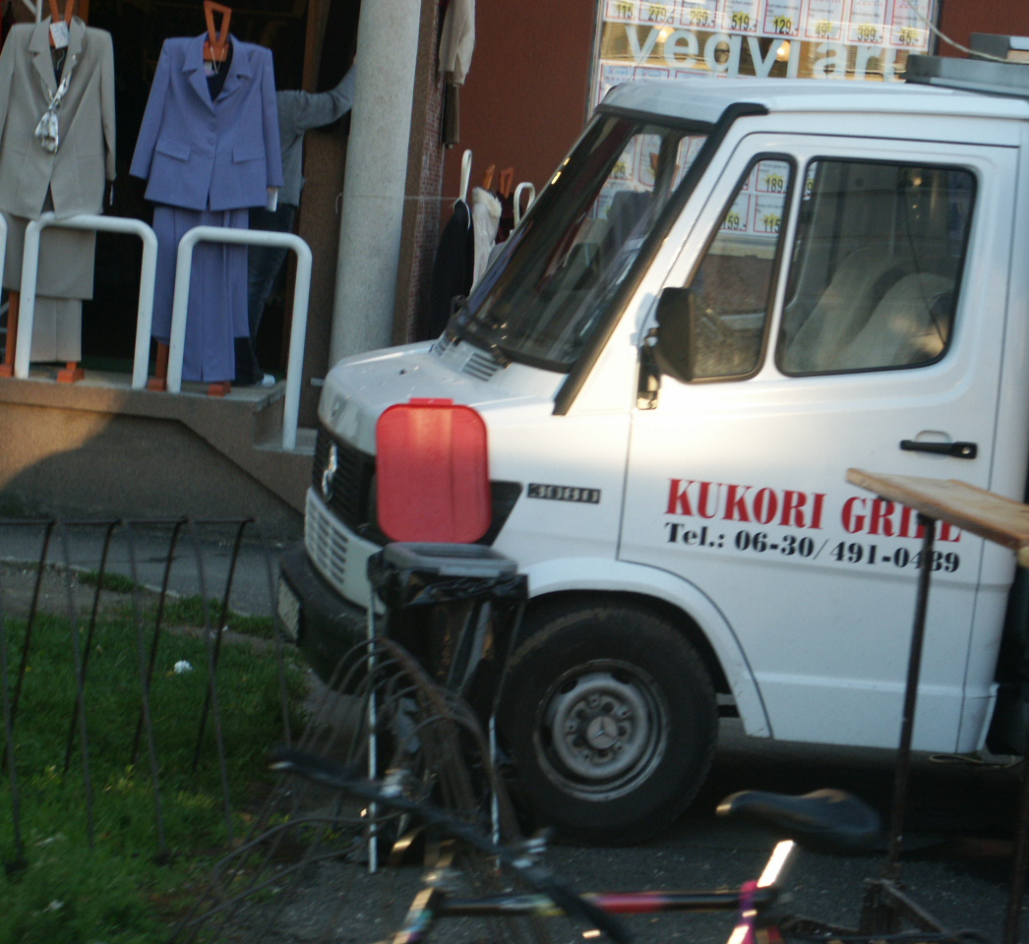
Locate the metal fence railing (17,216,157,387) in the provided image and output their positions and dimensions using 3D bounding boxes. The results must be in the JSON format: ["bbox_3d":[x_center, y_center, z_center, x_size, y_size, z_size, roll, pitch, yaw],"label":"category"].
[{"bbox_3d":[-1.869,-0.748,17.001,0.579,0.740,0.060,5,6,0],"label":"metal fence railing"}]

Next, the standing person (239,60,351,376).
[{"bbox_3d":[-1.064,-1.215,17.809,0.620,1.620,0.400,2,7,-23],"label":"standing person"}]

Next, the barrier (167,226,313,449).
[{"bbox_3d":[-1.209,-0.589,17.011,0.590,0.943,0.060,5,6,0],"label":"barrier"}]

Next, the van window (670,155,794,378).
[{"bbox_3d":[0.594,-0.578,11.039,0.357,0.665,0.030,4,0,-12],"label":"van window"}]

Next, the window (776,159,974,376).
[{"bbox_3d":[1.032,-0.575,11.131,0.549,0.636,0.030,4,0,-12],"label":"window"}]

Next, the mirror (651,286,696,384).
[{"bbox_3d":[0.443,-0.380,10.858,0.075,0.275,0.170,2,7,-24],"label":"mirror"}]

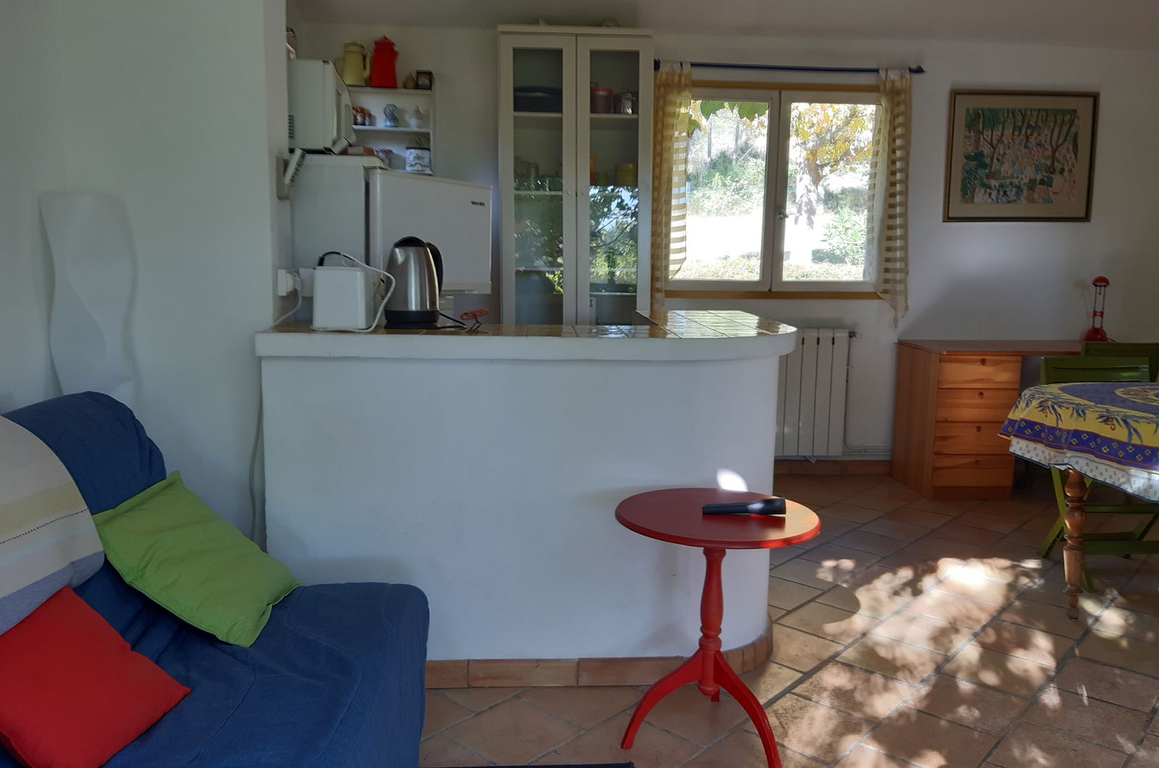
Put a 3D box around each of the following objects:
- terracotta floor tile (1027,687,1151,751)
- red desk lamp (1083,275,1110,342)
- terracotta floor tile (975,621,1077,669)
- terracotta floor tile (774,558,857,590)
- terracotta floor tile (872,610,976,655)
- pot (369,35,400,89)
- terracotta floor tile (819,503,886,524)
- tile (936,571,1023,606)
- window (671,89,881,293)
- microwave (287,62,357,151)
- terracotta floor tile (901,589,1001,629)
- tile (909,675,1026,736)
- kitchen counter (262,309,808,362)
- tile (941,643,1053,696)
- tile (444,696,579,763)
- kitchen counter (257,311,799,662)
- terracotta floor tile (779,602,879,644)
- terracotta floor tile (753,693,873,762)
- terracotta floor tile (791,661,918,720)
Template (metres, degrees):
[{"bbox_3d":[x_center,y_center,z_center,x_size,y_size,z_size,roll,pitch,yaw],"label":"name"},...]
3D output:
[{"bbox_3d":[1.328,0.883,2.287,0.248,0.015,0.248,7,10,41],"label":"terracotta floor tile"},{"bbox_3d":[2.802,-0.402,4.704,0.130,0.356,0.140,4,8,25],"label":"red desk lamp"},{"bbox_3d":[1.404,0.823,2.750,0.248,0.015,0.248,7,10,41],"label":"terracotta floor tile"},{"bbox_3d":[0.889,0.733,3.330,0.244,0.015,0.252,7,10,42],"label":"terracotta floor tile"},{"bbox_3d":[1.113,0.804,2.800,0.244,0.015,0.252,7,10,42],"label":"terracotta floor tile"},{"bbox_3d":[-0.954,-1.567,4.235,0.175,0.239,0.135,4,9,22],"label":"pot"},{"bbox_3d":[1.318,0.632,4.217,0.248,0.015,0.248,7,10,41],"label":"terracotta floor tile"},{"bbox_3d":[1.438,0.743,3.136,0.242,0.012,0.250,8,11,42],"label":"tile"},{"bbox_3d":[1.067,-1.038,4.731,1.149,1.076,0.070,0,7,-3],"label":"window"},{"bbox_3d":[-1.009,-0.941,3.079,0.370,0.305,0.465,0,7,-6],"label":"microwave"},{"bbox_3d":[1.266,0.767,2.948,0.242,0.012,0.250,8,11,42],"label":"terracotta floor tile"},{"bbox_3d":[1.041,0.864,2.337,0.244,0.015,0.252,7,10,42],"label":"tile"},{"bbox_3d":[-0.074,-0.184,3.006,1.600,0.069,1.580,0,7,-2],"label":"kitchen counter"},{"bbox_3d":[1.205,0.829,2.505,0.242,0.012,0.250,8,11,42],"label":"tile"},{"bbox_3d":[-0.165,0.882,2.185,0.248,0.015,0.248,7,10,41],"label":"tile"},{"bbox_3d":[-0.076,0.248,3.062,1.600,0.939,1.580,0,7,-2],"label":"kitchen counter"},{"bbox_3d":[0.832,0.799,2.900,0.248,0.015,0.248,7,10,41],"label":"terracotta floor tile"},{"bbox_3d":[0.578,0.865,2.192,0.242,0.012,0.250,8,11,42],"label":"terracotta floor tile"},{"bbox_3d":[0.760,0.853,2.410,0.244,0.015,0.252,7,10,42],"label":"terracotta floor tile"}]

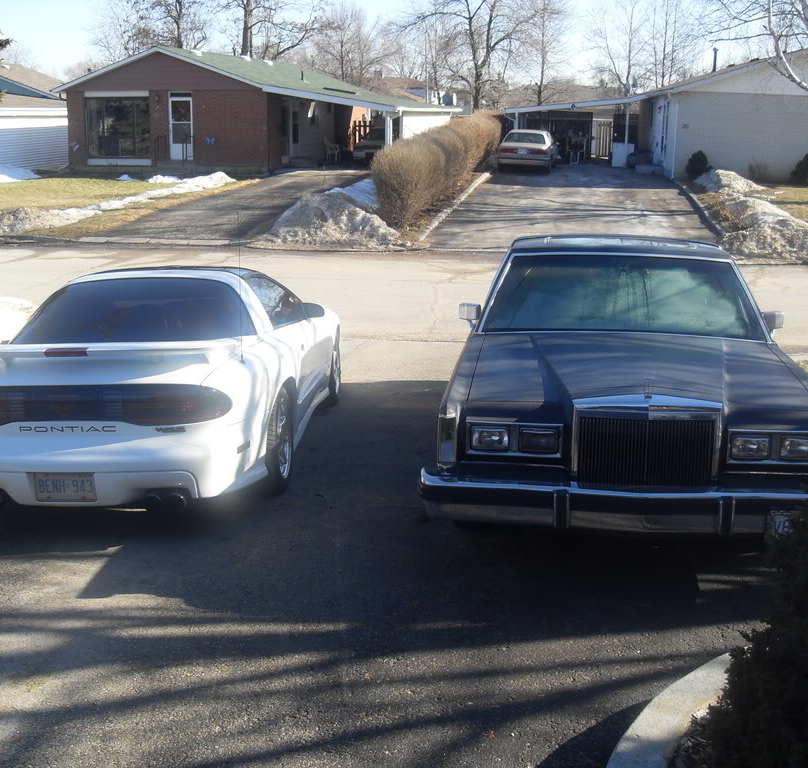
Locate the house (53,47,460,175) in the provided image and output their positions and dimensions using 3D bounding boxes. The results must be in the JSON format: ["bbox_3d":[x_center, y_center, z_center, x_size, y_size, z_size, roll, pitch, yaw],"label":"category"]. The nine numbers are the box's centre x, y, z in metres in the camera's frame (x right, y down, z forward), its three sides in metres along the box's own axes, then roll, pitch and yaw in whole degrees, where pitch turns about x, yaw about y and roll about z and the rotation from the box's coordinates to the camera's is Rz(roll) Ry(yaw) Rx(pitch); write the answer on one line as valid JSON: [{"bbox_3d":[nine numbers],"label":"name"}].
[{"bbox_3d":[-4.820,-10.656,39.701,12.200,4.200,12.700,4,15,12],"label":"house"}]

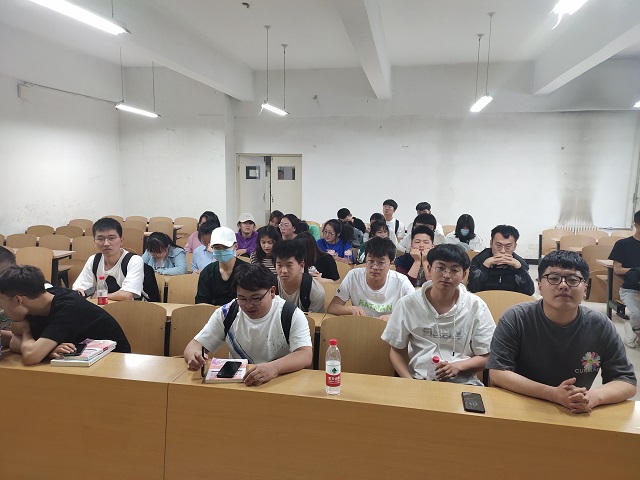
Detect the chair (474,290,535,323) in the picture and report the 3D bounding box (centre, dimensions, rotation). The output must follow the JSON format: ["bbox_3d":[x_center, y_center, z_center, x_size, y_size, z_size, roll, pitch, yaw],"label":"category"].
[{"bbox_3d":[1.260,0.803,2.882,0.460,0.810,0.500,2,9,12],"label":"chair"}]

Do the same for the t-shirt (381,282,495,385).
[{"bbox_3d":[0.580,0.528,2.152,0.540,0.620,0.320,2,9,14],"label":"t-shirt"}]

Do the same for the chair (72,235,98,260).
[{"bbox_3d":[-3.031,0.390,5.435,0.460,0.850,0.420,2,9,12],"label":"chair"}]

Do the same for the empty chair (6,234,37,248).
[{"bbox_3d":[-3.888,0.359,5.341,0.460,0.810,0.500,2,9,12],"label":"empty chair"}]

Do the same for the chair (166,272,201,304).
[{"bbox_3d":[-1.085,0.694,3.436,0.450,0.820,0.400,2,9,12],"label":"chair"}]

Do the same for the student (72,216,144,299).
[{"bbox_3d":[-1.610,0.482,3.333,0.570,1.320,0.660,2,9,12],"label":"student"}]

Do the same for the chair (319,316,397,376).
[{"bbox_3d":[0.183,0.867,2.350,0.450,0.820,0.400,2,9,12],"label":"chair"}]

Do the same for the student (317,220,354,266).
[{"bbox_3d":[0.150,0.392,4.544,0.470,1.220,0.620,4,10,23],"label":"student"}]

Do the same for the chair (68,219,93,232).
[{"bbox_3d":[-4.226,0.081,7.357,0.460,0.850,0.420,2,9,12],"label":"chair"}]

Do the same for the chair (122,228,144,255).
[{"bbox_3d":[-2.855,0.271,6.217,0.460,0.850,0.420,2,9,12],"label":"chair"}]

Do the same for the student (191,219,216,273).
[{"bbox_3d":[-1.065,0.455,3.964,0.480,1.250,0.680,2,9,7],"label":"student"}]

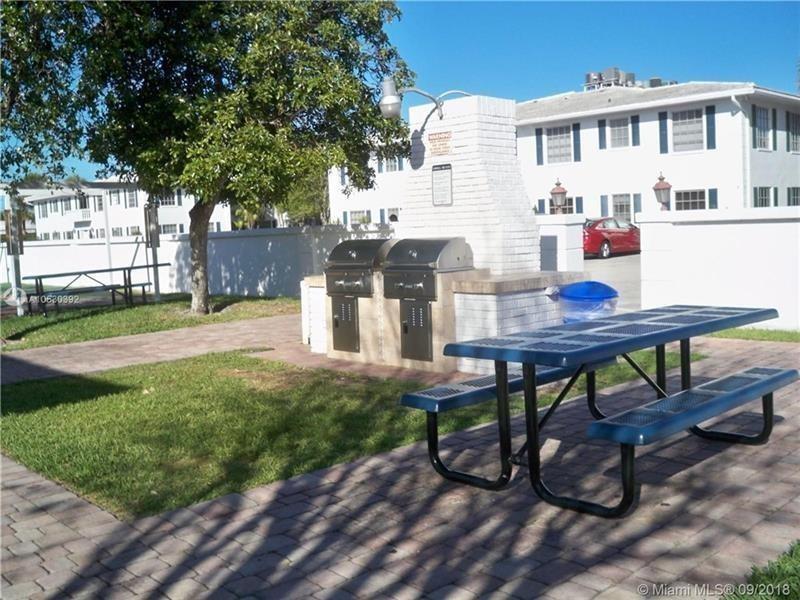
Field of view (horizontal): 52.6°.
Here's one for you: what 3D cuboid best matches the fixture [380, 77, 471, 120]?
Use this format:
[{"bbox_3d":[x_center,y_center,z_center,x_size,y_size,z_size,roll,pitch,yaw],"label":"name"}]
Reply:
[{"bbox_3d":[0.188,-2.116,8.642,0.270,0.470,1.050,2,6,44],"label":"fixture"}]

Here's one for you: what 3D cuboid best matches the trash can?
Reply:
[{"bbox_3d":[1.820,0.230,7.743,0.560,0.820,0.560,-2,5,0],"label":"trash can"}]

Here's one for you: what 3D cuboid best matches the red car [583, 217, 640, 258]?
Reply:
[{"bbox_3d":[7.759,-2.378,30.961,1.820,1.460,4.650,2,6,44],"label":"red car"}]

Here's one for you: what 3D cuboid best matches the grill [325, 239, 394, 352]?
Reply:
[{"bbox_3d":[-0.354,-0.040,8.759,0.750,1.200,0.620,2,6,44],"label":"grill"}]

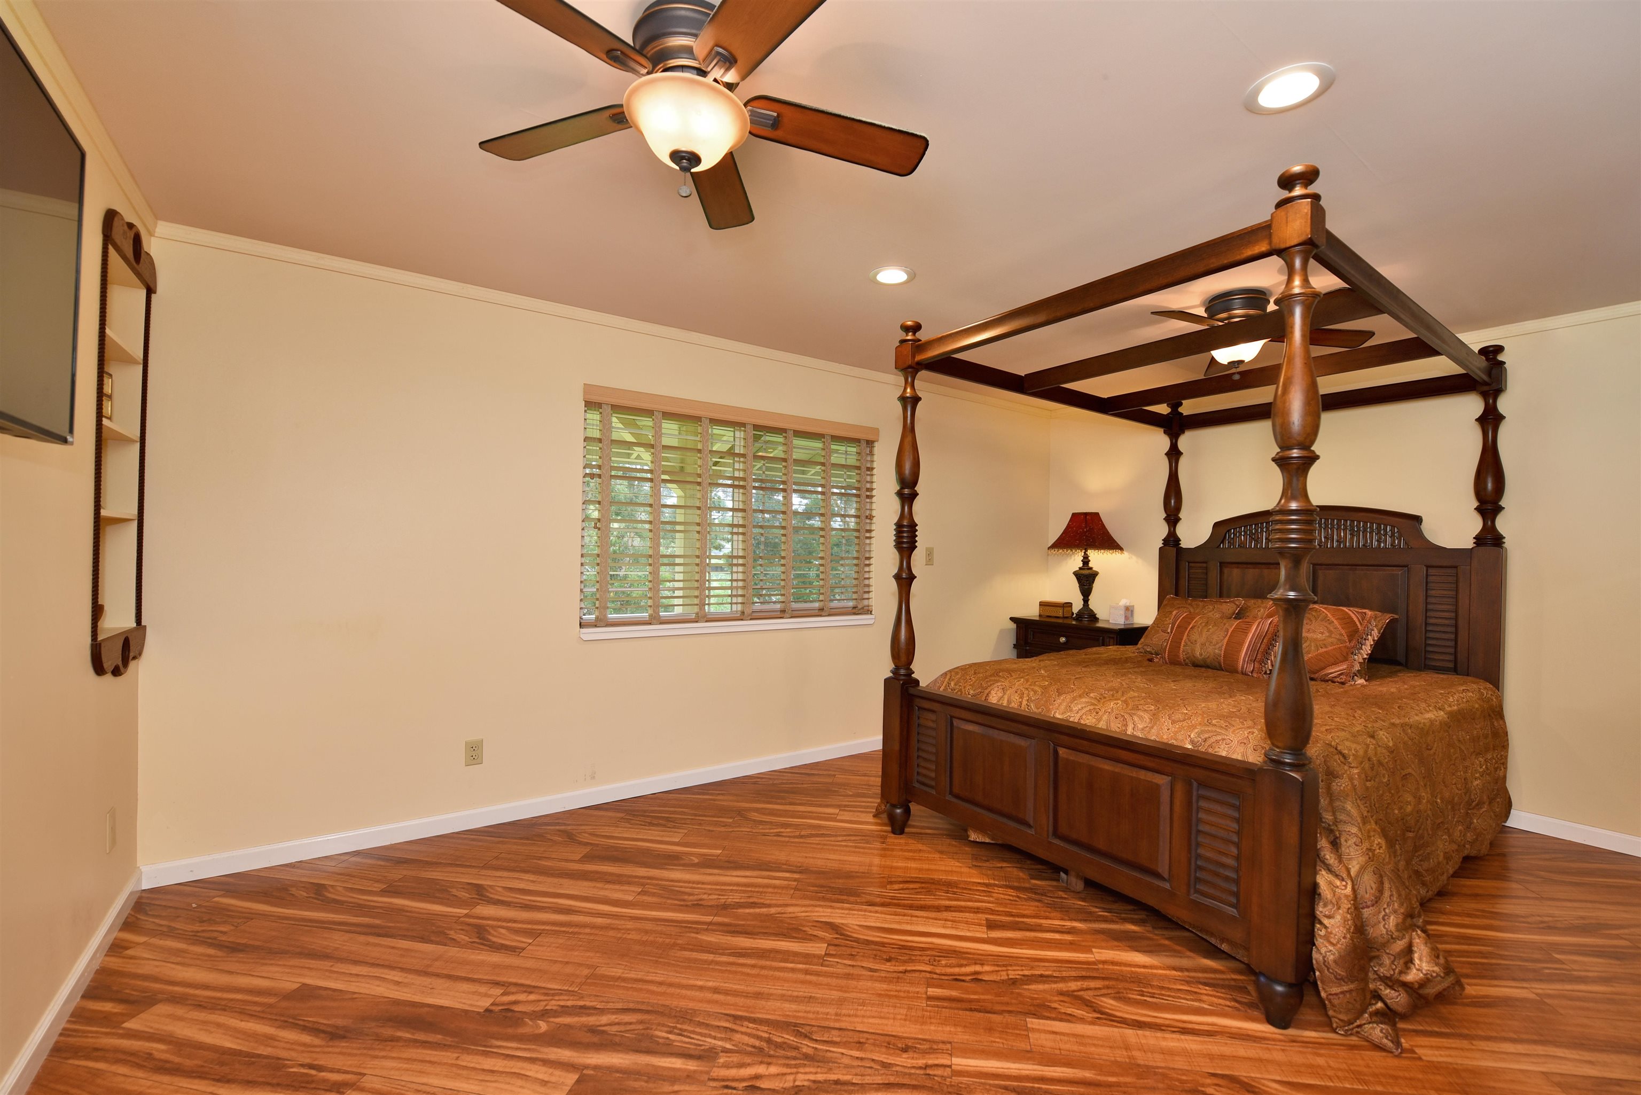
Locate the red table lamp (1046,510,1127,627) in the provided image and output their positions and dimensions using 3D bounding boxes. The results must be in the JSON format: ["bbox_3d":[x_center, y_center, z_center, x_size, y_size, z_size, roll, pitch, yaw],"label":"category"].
[{"bbox_3d":[1.880,0.142,4.515,0.504,0.772,0.504,1,-1,-35],"label":"red table lamp"}]

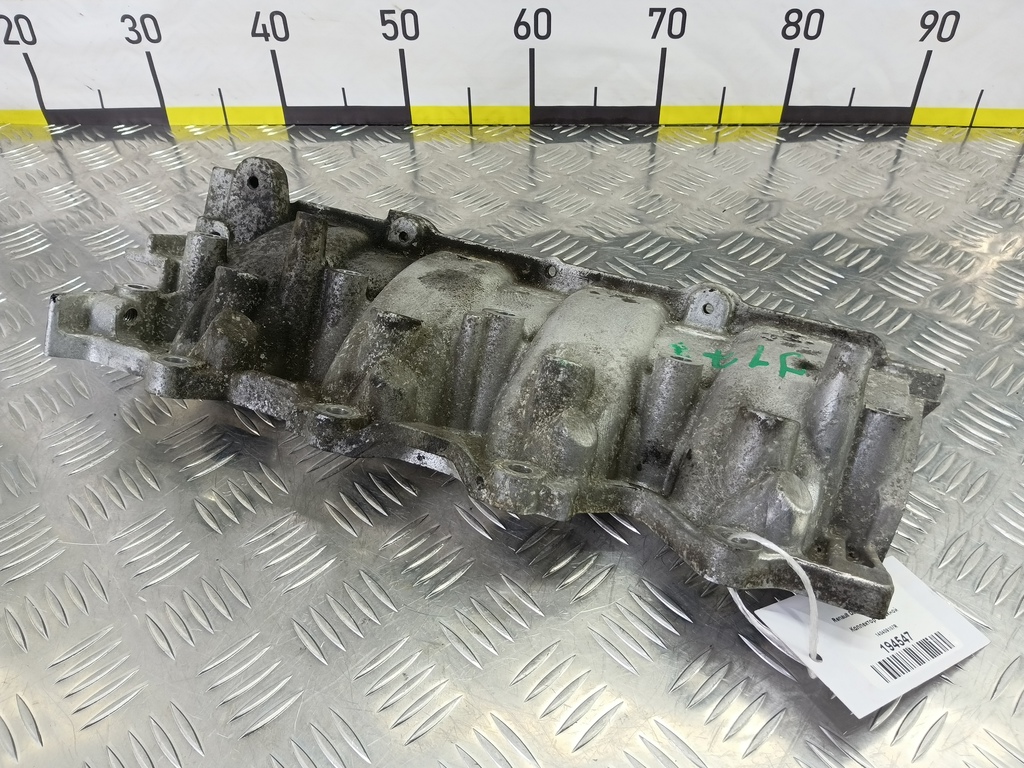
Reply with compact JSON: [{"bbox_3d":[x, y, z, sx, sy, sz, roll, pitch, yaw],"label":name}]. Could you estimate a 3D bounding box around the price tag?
[{"bbox_3d":[0.140,0.092,0.260,0.089,0.003,0.047,-7,37,-31],"label":"price tag"}]

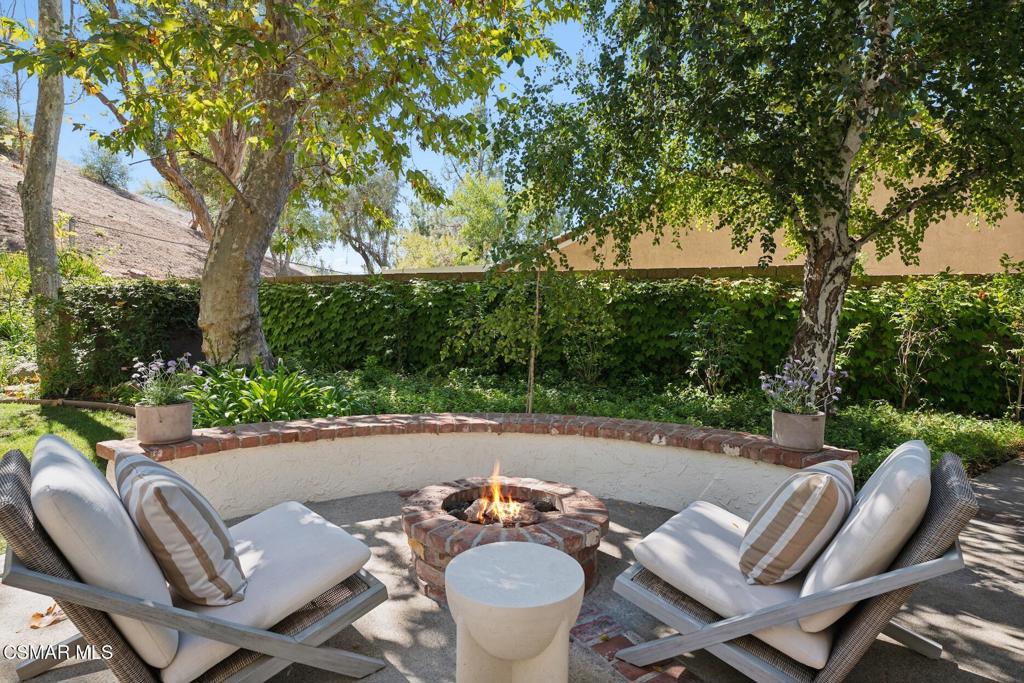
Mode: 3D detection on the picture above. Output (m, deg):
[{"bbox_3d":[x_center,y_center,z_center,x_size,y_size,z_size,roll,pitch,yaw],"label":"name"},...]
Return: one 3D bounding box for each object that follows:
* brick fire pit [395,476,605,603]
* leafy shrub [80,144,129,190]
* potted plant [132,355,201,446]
[{"bbox_3d":[-0.026,0.871,2.185,0.915,0.272,0.915,0,0,0],"label":"brick fire pit"},{"bbox_3d":[-20.223,-8.635,24.000,2.100,2.250,2.000,0,0,0],"label":"leafy shrub"},{"bbox_3d":[-1.972,0.312,2.760,0.340,0.490,0.340,0,0,0],"label":"potted plant"}]

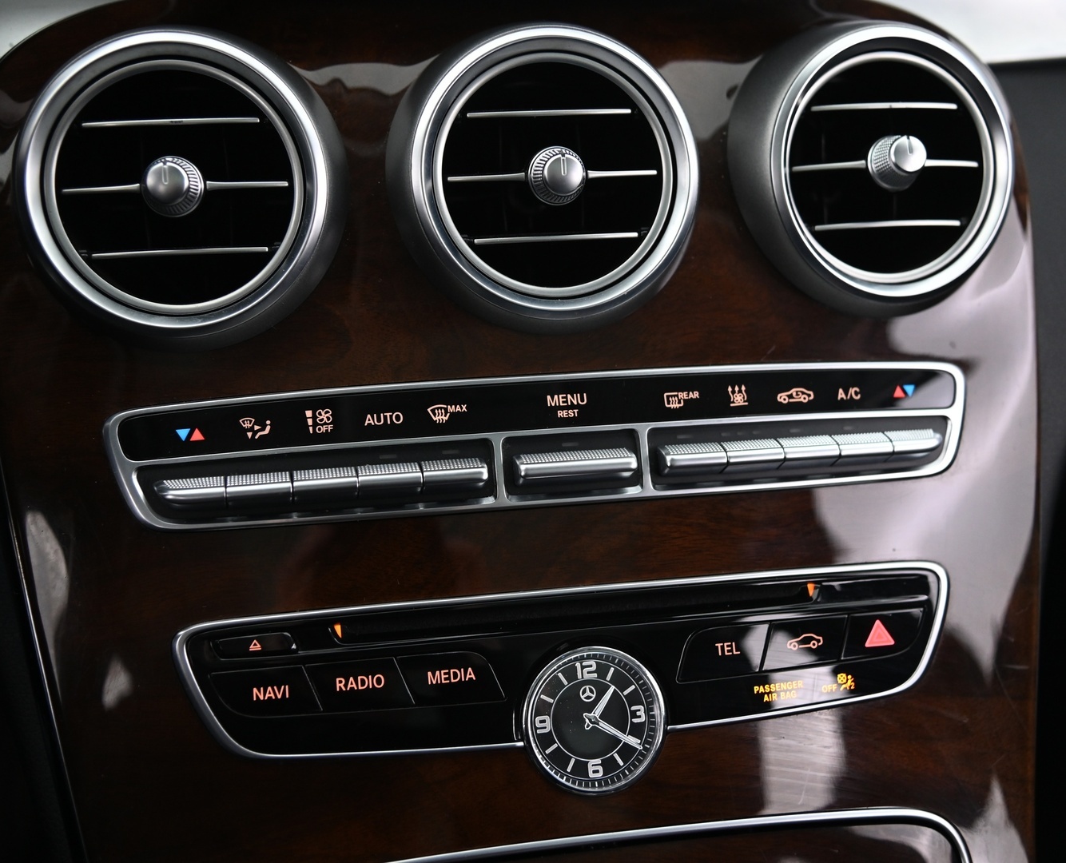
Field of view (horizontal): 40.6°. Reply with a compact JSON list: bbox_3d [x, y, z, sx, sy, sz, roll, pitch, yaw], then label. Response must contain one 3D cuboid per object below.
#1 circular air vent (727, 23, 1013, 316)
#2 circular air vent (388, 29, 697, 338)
[{"bbox_3d":[0.100,-0.076,0.414,0.086,0.086,0.029,-5,5,-16],"label":"circular air vent"},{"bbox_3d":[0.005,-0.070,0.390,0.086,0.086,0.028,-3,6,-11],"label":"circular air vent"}]

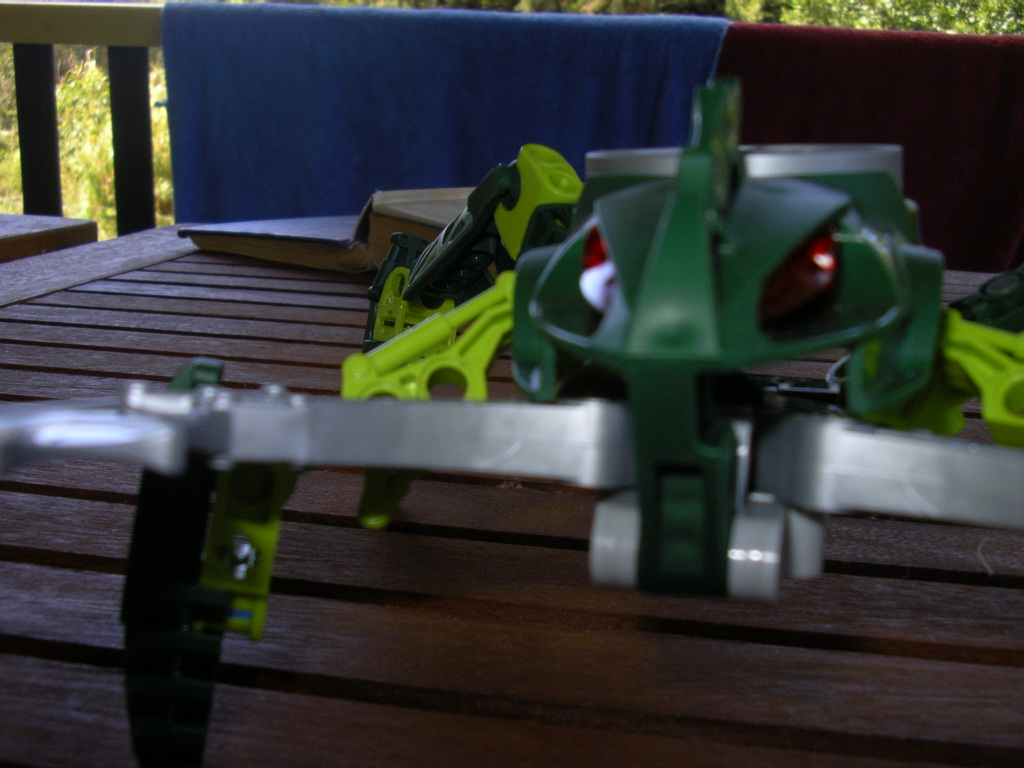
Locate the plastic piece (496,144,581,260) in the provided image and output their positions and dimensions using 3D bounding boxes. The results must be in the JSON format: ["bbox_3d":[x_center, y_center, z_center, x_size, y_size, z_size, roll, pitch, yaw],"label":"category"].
[{"bbox_3d":[0.006,-0.037,0.257,0.019,0.021,0.014,6,12,14],"label":"plastic piece"}]

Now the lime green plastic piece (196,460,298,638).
[{"bbox_3d":[-0.031,0.019,0.154,0.011,0.022,0.013,9,13,-8],"label":"lime green plastic piece"}]

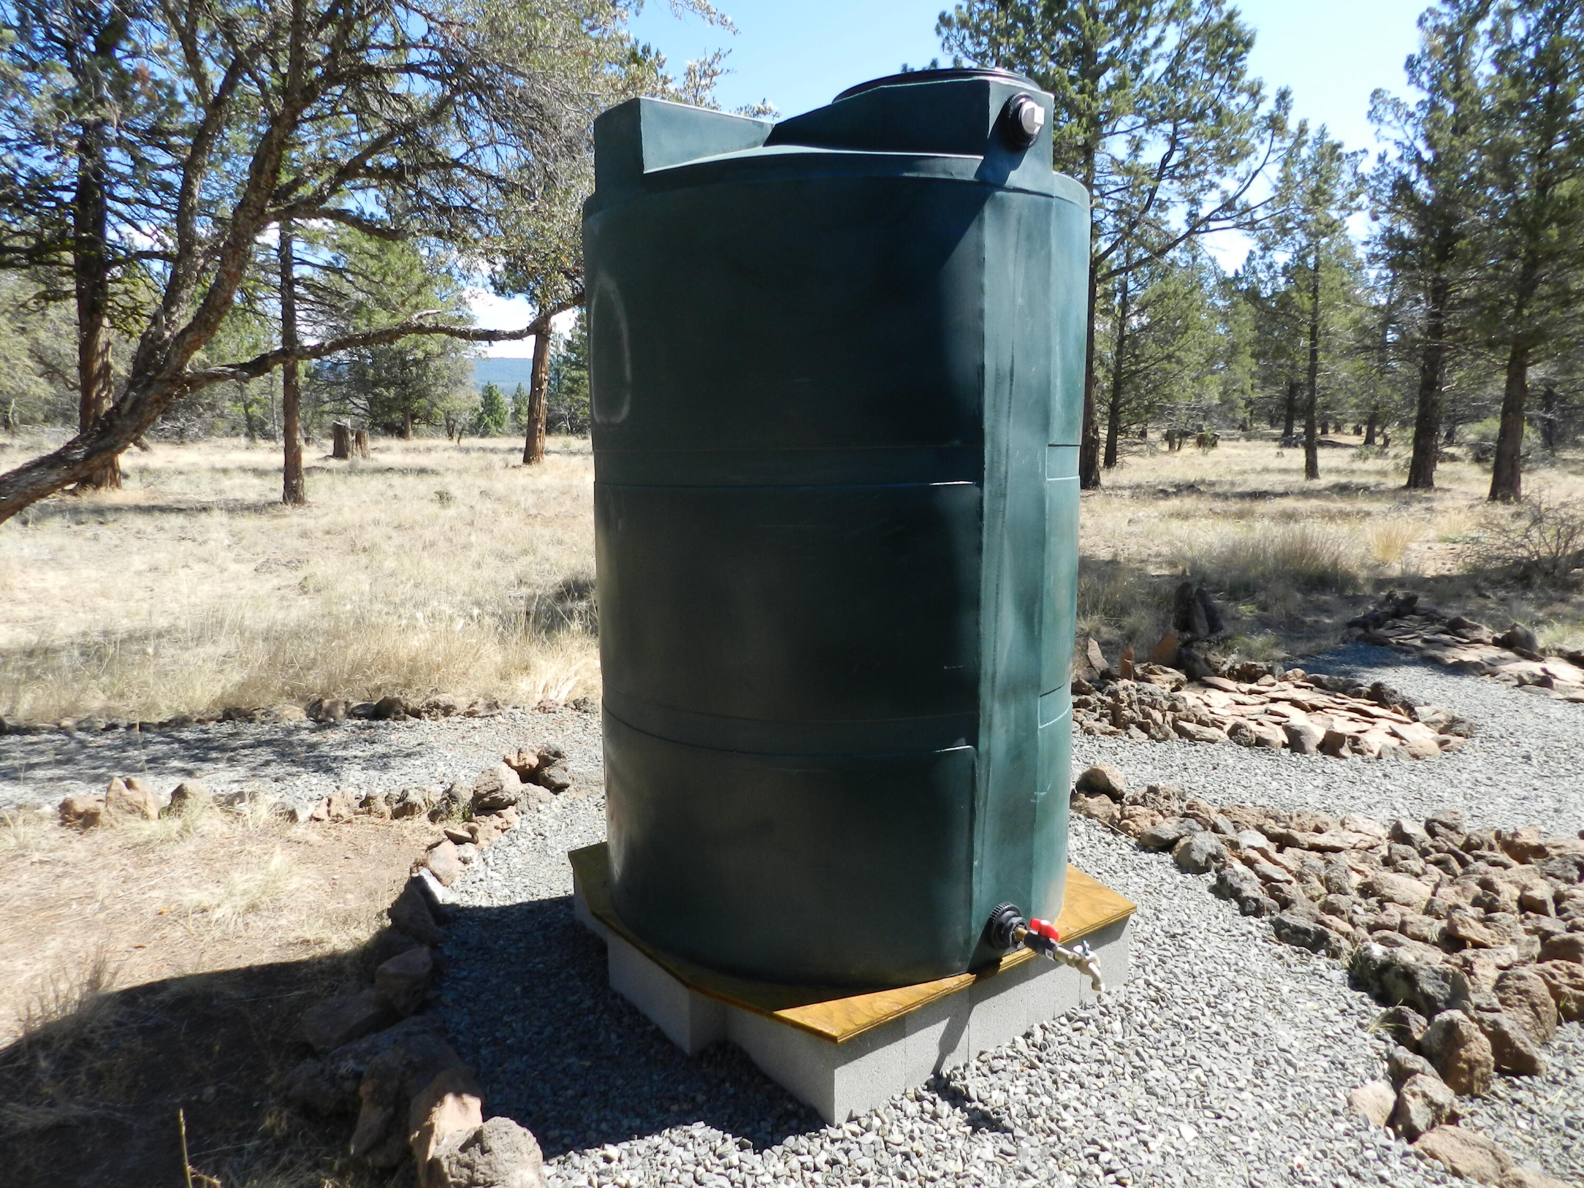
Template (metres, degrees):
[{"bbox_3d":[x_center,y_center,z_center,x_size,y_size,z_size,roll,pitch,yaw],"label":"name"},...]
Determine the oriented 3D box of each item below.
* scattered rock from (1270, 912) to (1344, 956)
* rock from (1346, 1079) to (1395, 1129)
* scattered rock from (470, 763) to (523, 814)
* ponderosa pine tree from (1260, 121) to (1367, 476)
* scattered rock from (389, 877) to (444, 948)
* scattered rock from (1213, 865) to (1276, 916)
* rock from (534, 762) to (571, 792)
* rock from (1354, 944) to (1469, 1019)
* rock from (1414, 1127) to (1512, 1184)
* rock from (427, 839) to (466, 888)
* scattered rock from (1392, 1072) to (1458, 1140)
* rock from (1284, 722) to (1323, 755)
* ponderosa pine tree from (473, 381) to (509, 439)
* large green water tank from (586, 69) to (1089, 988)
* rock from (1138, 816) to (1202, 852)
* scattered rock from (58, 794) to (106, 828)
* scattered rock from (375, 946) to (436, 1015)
[{"bbox_3d":[1.407,0.930,2.872,0.131,0.111,0.221,-6,10,-33],"label":"scattered rock"},{"bbox_3d":[1.257,1.107,2.287,0.093,0.081,0.084,6,11,31],"label":"rock"},{"bbox_3d":[-1.119,0.739,3.990,0.211,0.176,0.181,-2,8,-15],"label":"scattered rock"},{"bbox_3d":[11.861,-6.528,23.876,2.360,7.770,2.360,5,10,26],"label":"ponderosa pine tree"},{"bbox_3d":[-1.068,0.906,2.994,0.166,0.156,0.181,-2,8,-10],"label":"scattered rock"},{"bbox_3d":[1.349,0.884,3.138,0.151,0.131,0.231,-6,10,-33],"label":"scattered rock"},{"bbox_3d":[-0.960,0.739,4.232,0.150,0.106,0.128,-2,10,-13],"label":"rock"},{"bbox_3d":[1.581,0.988,2.694,0.280,0.155,0.150,8,12,41],"label":"rock"},{"bbox_3d":[1.343,1.124,2.111,0.180,0.075,0.105,8,12,41],"label":"rock"},{"bbox_3d":[-1.128,0.874,3.427,0.120,0.140,0.130,-3,10,-20],"label":"rock"},{"bbox_3d":[1.343,1.087,2.235,0.120,0.118,0.102,6,11,33],"label":"scattered rock"},{"bbox_3d":[2.307,0.653,4.752,0.150,0.140,0.140,4,10,25],"label":"rock"},{"bbox_3d":[-17.787,-10.825,62.000,2.000,3.350,2.000,-3,10,-16],"label":"ponderosa pine tree"},{"bbox_3d":[0.121,-0.215,2.744,1.226,1.995,1.246,-6,10,-36],"label":"large green water tank"},{"bbox_3d":[1.327,0.843,3.698,0.210,0.110,0.140,-1,9,-5],"label":"rock"},{"bbox_3d":[-2.643,0.808,3.918,0.148,0.113,0.118,-7,12,-35],"label":"scattered rock"},{"bbox_3d":[-0.980,0.979,2.668,0.140,0.167,0.119,-4,10,-21],"label":"scattered rock"}]

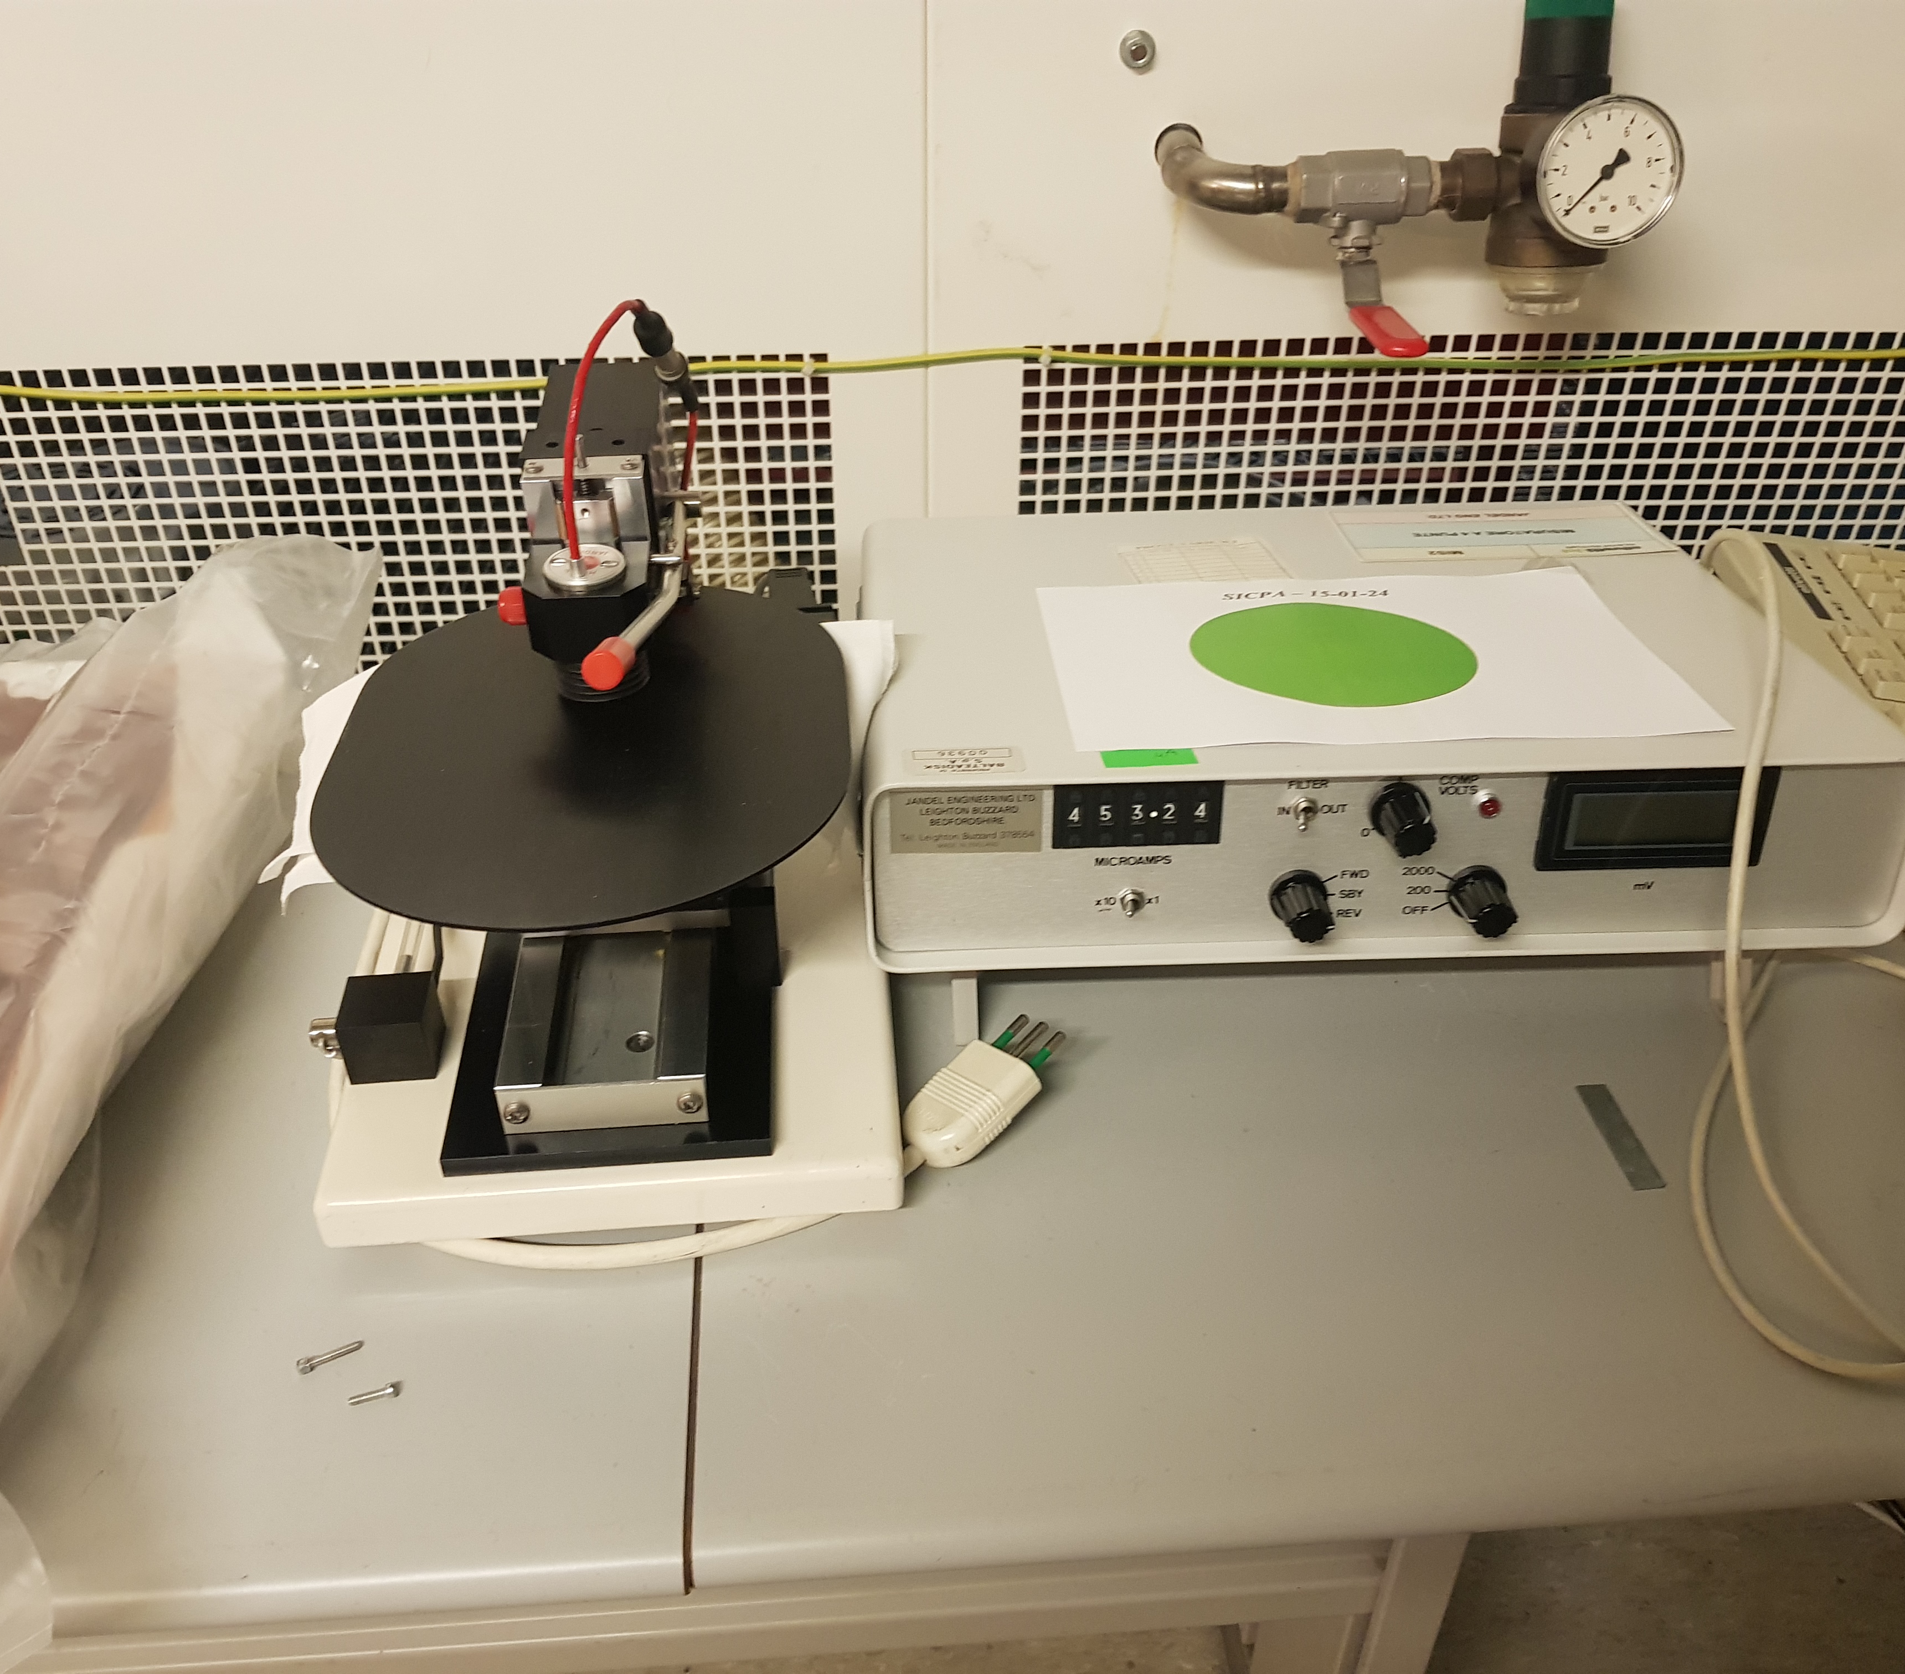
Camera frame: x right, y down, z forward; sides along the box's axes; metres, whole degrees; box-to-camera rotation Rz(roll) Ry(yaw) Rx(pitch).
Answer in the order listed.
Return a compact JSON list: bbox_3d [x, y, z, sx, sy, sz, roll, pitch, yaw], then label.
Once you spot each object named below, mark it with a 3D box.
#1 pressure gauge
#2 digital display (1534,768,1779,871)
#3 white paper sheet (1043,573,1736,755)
[{"bbox_3d":[0.303,-0.313,0.788,0.069,0.069,0.030,-1,22,-2],"label":"pressure gauge"},{"bbox_3d":[0.286,-0.009,0.682,0.096,0.048,0.012,-2,30,-2],"label":"digital display"},{"bbox_3d":[0.183,-0.086,0.765,0.279,0.004,0.191,-2,30,-3],"label":"white paper sheet"}]

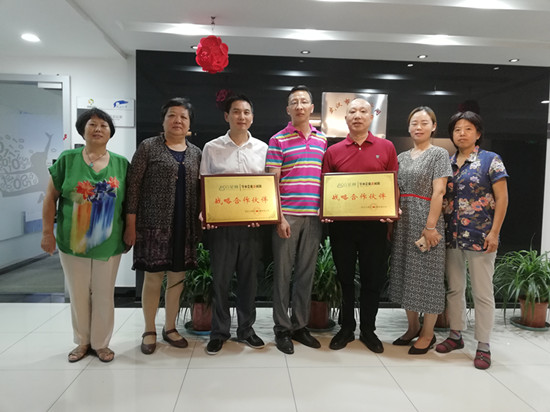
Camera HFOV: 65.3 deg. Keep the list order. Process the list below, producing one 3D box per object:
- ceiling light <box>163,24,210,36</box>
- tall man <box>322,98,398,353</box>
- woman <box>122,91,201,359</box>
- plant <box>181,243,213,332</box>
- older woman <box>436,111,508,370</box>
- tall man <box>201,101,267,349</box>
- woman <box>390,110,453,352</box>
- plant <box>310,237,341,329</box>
[{"bbox_3d":[-0.648,-1.285,3.140,0.360,0.060,0.240,1,3,-4],"label":"ceiling light"},{"bbox_3d":[0.593,0.122,2.939,0.480,1.690,0.370,2,3,10],"label":"tall man"},{"bbox_3d":[-0.741,0.118,2.867,0.490,1.650,0.360,0,4,-15],"label":"woman"},{"bbox_3d":[-0.506,0.598,3.238,0.560,0.660,0.560,1,3,0],"label":"plant"},{"bbox_3d":[1.294,0.191,2.790,0.450,1.600,0.360,4,4,38],"label":"older woman"},{"bbox_3d":[-0.259,0.108,2.884,0.480,1.690,0.370,1,3,-3],"label":"tall man"},{"bbox_3d":[1.010,0.148,2.982,0.430,1.650,0.340,3,4,33],"label":"woman"},{"bbox_3d":[0.305,0.588,3.343,0.560,0.700,0.560,1,3,0],"label":"plant"}]

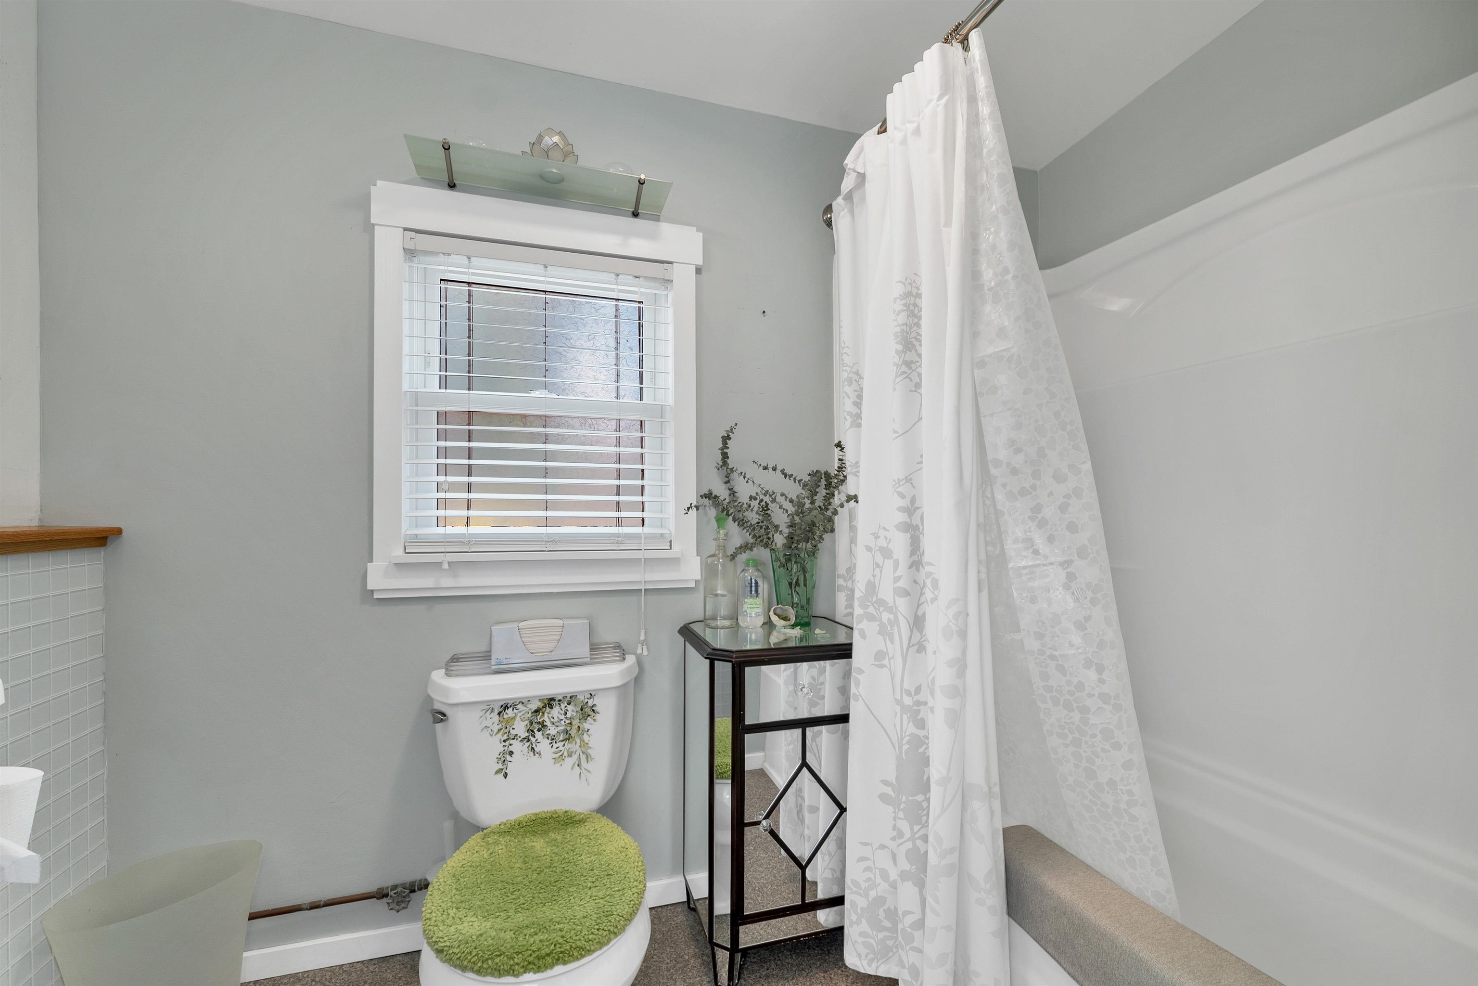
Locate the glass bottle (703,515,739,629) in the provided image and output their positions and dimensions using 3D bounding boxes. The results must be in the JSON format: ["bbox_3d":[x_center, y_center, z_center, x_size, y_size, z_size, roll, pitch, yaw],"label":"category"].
[{"bbox_3d":[-0.050,0.213,1.704,0.092,0.303,0.092,0,-1,0],"label":"glass bottle"}]

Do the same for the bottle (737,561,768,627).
[{"bbox_3d":[0.033,0.272,1.693,0.072,0.184,0.050,0,-1,-7],"label":"bottle"}]

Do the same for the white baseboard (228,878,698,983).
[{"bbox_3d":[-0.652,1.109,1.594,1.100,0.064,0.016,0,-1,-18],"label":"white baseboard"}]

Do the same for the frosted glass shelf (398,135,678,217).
[{"bbox_3d":[-0.490,-0.795,1.569,0.620,0.030,0.170,0,-1,-18],"label":"frosted glass shelf"}]

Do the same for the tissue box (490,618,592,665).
[{"bbox_3d":[-0.488,0.371,1.528,0.228,0.098,0.062,0,-1,-18],"label":"tissue box"}]

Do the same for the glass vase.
[{"bbox_3d":[0.157,0.260,1.721,0.132,0.210,0.132,0,-1,-18],"label":"glass vase"}]

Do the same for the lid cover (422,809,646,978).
[{"bbox_3d":[-0.368,0.716,1.142,0.380,0.050,0.478,0,-1,-18],"label":"lid cover"}]

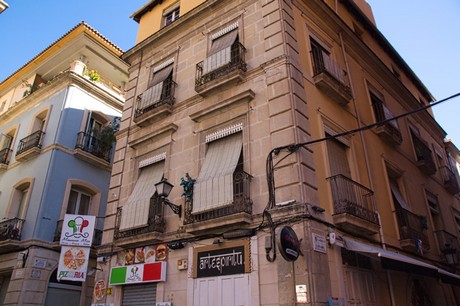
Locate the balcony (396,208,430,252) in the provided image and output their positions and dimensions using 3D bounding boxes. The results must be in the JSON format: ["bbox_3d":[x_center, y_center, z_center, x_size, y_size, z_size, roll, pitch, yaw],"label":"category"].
[{"bbox_3d":[6.024,2.562,11.330,1.800,0.990,0.340,24,-35,-38],"label":"balcony"}]

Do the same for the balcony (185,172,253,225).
[{"bbox_3d":[-0.318,1.236,8.790,1.880,1.030,0.420,-18,-32,31],"label":"balcony"}]

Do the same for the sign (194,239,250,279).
[{"bbox_3d":[-0.232,2.577,8.322,1.646,0.748,0.067,-17,-30,31],"label":"sign"}]

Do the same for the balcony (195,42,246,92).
[{"bbox_3d":[-0.276,-2.405,10.442,1.672,1.252,0.395,-17,-30,31],"label":"balcony"}]

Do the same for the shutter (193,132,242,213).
[{"bbox_3d":[-0.325,0.469,9.158,1.319,2.184,0.487,-17,-30,31],"label":"shutter"}]

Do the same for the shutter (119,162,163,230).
[{"bbox_3d":[-2.698,1.291,10.699,1.280,2.230,0.460,-18,-32,31],"label":"shutter"}]

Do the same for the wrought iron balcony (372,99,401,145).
[{"bbox_3d":[5.984,-1.028,13.069,1.495,1.394,0.395,23,-34,-39],"label":"wrought iron balcony"}]

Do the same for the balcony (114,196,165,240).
[{"bbox_3d":[-2.658,2.086,10.206,1.831,1.235,0.395,-17,-30,31],"label":"balcony"}]

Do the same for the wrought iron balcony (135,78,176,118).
[{"bbox_3d":[-2.672,-1.828,12.297,1.660,1.000,0.360,-18,-32,31],"label":"wrought iron balcony"}]

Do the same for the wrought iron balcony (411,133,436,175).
[{"bbox_3d":[8.896,0.167,15.659,1.680,1.030,0.330,24,-35,-38],"label":"wrought iron balcony"}]

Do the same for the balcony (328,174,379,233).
[{"bbox_3d":[3.210,1.395,8.849,1.848,1.210,0.395,23,-34,-39],"label":"balcony"}]

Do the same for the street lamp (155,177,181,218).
[{"bbox_3d":[-1.660,1.212,9.534,0.400,0.950,0.930,-18,-32,31],"label":"street lamp"}]

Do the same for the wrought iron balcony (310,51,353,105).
[{"bbox_3d":[3.130,-2.303,10.567,1.638,1.369,0.395,23,-34,-39],"label":"wrought iron balcony"}]

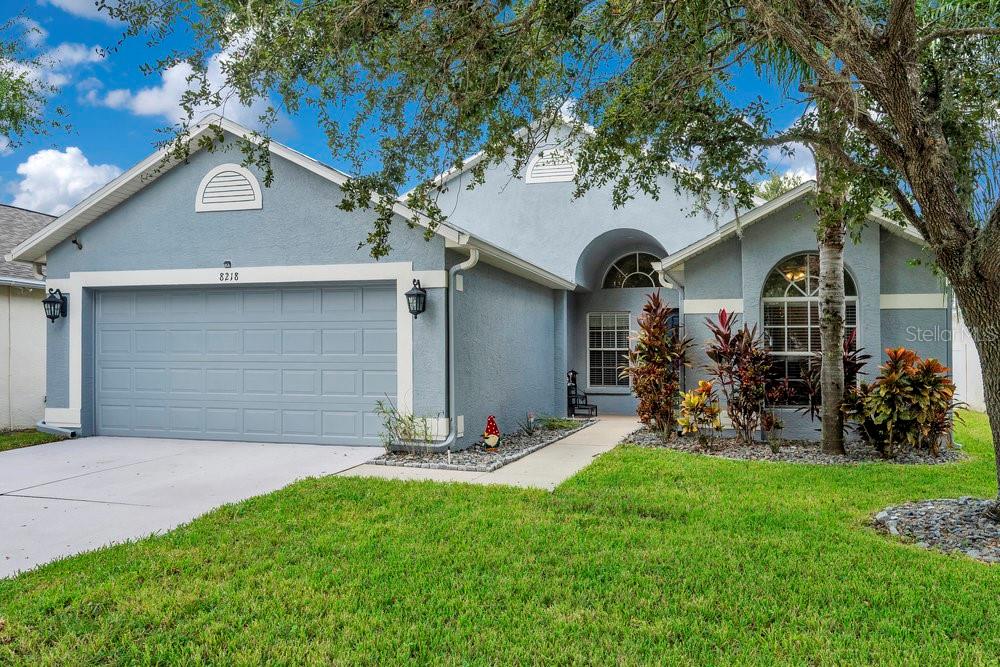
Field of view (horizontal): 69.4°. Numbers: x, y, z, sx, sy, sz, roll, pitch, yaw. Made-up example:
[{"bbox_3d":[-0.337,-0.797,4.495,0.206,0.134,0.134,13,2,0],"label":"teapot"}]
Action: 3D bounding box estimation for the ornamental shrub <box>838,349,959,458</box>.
[{"bbox_3d":[5.200,0.870,9.450,1.430,1.380,1.200,0,-1,15],"label":"ornamental shrub"}]

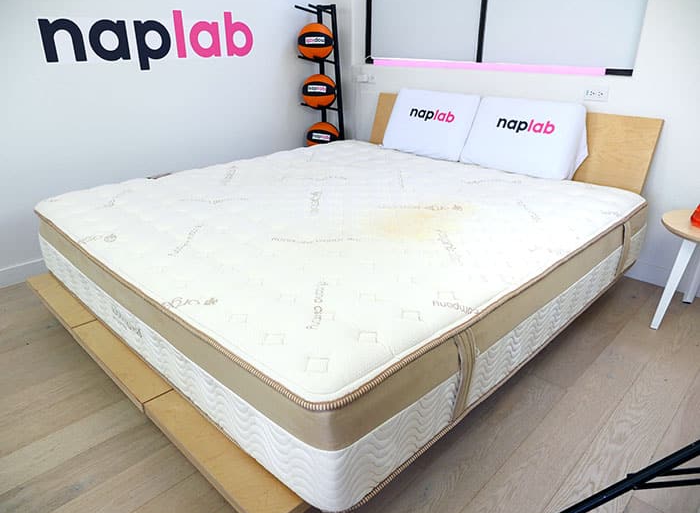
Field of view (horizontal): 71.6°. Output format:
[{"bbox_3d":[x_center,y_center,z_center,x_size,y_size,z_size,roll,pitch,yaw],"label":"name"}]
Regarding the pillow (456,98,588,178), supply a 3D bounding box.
[{"bbox_3d":[0.952,-0.652,2.670,0.620,0.410,0.160,20,5,41],"label":"pillow"}]

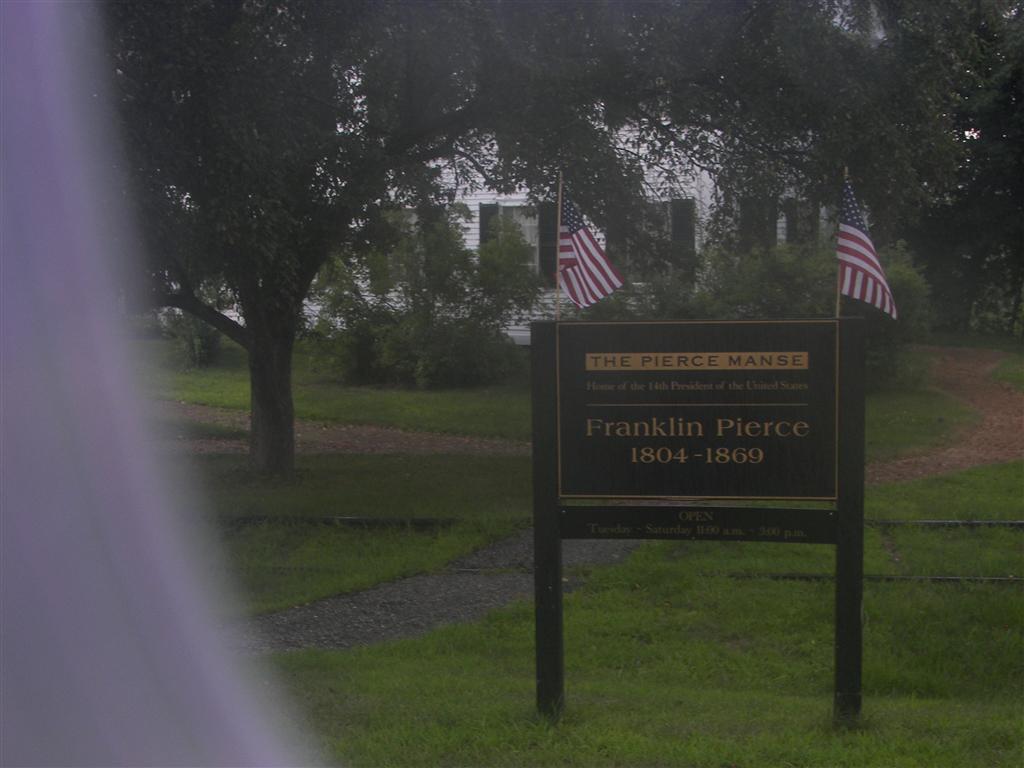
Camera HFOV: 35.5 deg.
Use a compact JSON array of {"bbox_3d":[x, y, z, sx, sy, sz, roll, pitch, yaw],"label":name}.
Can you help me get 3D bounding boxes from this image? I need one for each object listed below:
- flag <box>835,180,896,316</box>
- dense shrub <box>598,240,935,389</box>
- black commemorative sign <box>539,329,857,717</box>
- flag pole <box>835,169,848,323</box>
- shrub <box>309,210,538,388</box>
[{"bbox_3d":[1.228,-0.462,5.531,0.205,0.475,0.120,0,8,8],"label":"flag"},{"bbox_3d":[3.279,-0.922,21.500,4.150,1.918,2.800,-1,8,0],"label":"dense shrub"},{"bbox_3d":[0.664,0.486,5.735,1.169,1.460,0.100,0,8,8],"label":"black commemorative sign"},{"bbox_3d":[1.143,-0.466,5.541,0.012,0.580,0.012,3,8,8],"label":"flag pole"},{"bbox_3d":[-1.169,-1.164,22.000,3.000,2.329,2.700,-1,8,0],"label":"shrub"}]

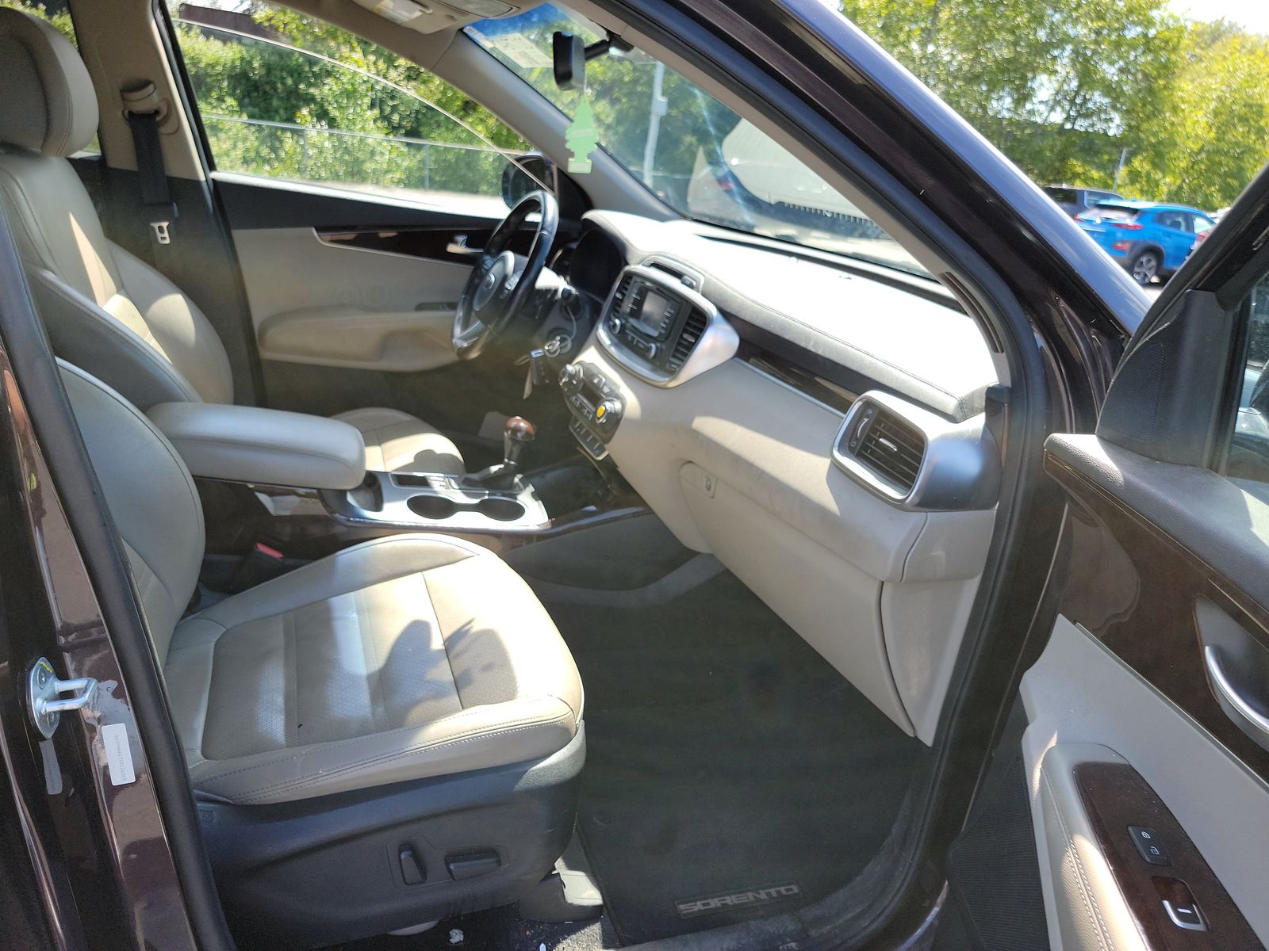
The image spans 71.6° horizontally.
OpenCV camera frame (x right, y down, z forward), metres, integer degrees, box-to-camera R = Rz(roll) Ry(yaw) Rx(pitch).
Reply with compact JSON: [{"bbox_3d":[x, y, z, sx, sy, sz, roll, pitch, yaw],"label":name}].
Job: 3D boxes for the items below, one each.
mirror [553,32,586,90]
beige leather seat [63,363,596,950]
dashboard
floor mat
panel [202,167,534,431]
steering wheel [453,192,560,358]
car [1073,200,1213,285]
[{"bbox_3d":[-0.097,-0.620,1.327,0.045,0.070,0.245,4,20,-5],"label":"mirror"},{"bbox_3d":[-0.495,0.032,1.021,0.945,1.070,0.540,-2,21,-19],"label":"beige leather seat"},{"bbox_3d":[0.146,-0.138,1.611,0.500,0.570,1.460,-2,21,-19],"label":"dashboard"},{"bbox_3d":[0.218,0.491,1.418,0.640,0.120,0.490,-2,21,-19],"label":"floor mat"},{"bbox_3d":[-0.502,-0.350,2.084,0.850,0.610,0.140,-2,21,-19],"label":"panel"},{"bbox_3d":[-0.244,-0.395,1.739,0.110,0.375,0.375,26,10,-27],"label":"steering wheel"},{"bbox_3d":[10.826,-4.555,17.274,4.165,1.550,1.800,1,21,-10],"label":"car"}]

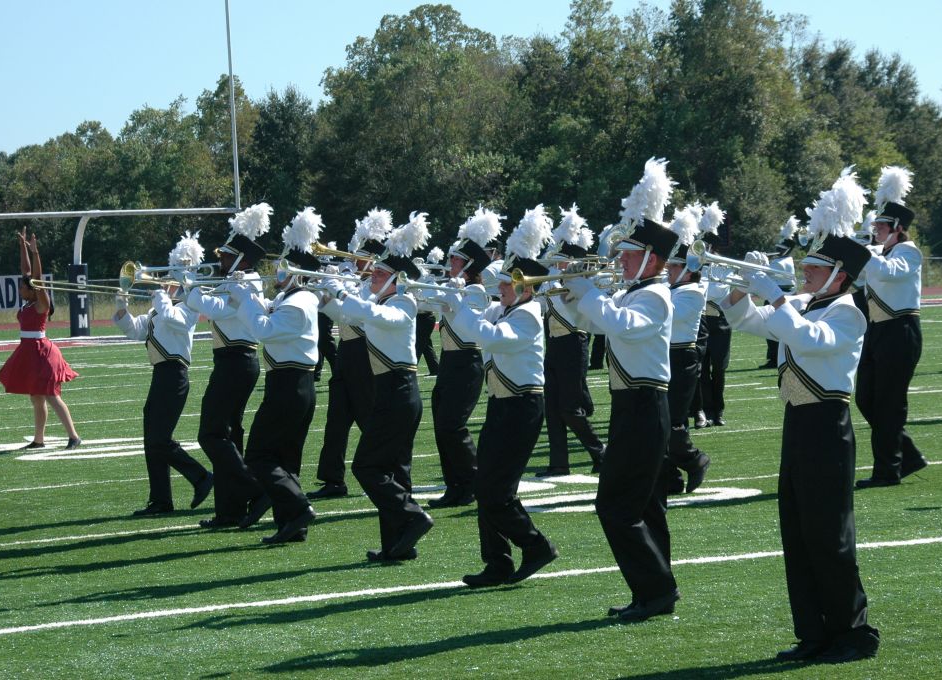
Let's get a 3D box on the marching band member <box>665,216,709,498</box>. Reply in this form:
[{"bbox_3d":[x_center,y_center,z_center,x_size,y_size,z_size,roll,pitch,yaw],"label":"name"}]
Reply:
[{"bbox_3d":[1.319,0.074,20.624,0.504,1.835,0.510,-3,2,-23],"label":"marching band member"}]

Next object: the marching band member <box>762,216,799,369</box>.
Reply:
[{"bbox_3d":[3.844,-0.592,39.643,0.485,1.875,0.510,-3,2,-23],"label":"marching band member"}]

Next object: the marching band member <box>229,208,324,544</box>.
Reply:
[{"bbox_3d":[-1.162,0.217,19.200,0.550,1.990,0.520,-4,2,-25],"label":"marching band member"}]

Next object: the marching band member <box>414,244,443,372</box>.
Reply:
[{"bbox_3d":[-0.618,-0.387,43.200,0.600,1.780,0.520,-4,2,-25],"label":"marching band member"}]

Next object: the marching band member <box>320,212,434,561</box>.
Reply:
[{"bbox_3d":[-0.510,0.251,17.168,0.582,1.859,0.510,-3,2,-23],"label":"marching band member"}]

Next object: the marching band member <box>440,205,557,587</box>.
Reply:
[{"bbox_3d":[0.135,0.272,15.601,0.553,1.854,0.510,-3,2,-23],"label":"marching band member"}]

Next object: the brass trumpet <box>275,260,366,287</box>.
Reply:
[{"bbox_3d":[-0.796,-0.344,16.950,0.510,0.155,0.125,7,-2,-23],"label":"brass trumpet"}]

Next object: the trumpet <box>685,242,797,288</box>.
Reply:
[{"bbox_3d":[1.088,-0.296,12.800,0.490,0.165,0.130,13,-6,-27],"label":"trumpet"}]

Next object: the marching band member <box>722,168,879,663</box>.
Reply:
[{"bbox_3d":[1.351,0.303,12.930,0.600,1.980,0.520,-4,2,-25],"label":"marching band member"}]

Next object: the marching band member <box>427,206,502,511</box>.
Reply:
[{"bbox_3d":[-0.035,0.112,20.398,0.504,1.917,0.510,-3,2,-23],"label":"marching band member"}]

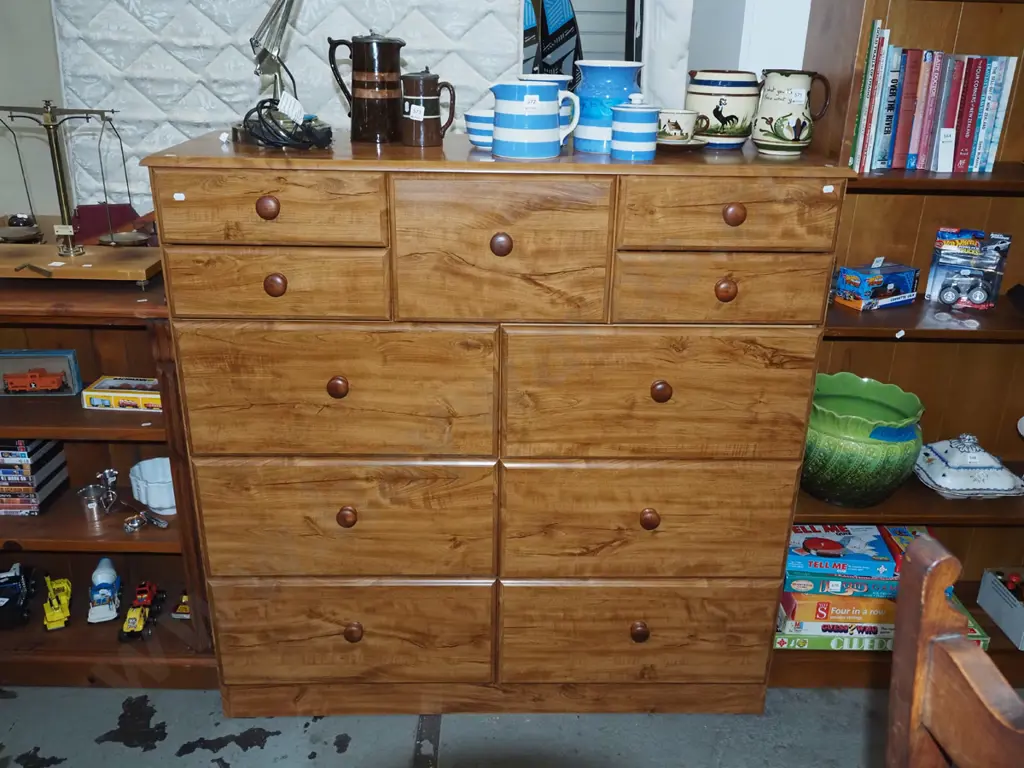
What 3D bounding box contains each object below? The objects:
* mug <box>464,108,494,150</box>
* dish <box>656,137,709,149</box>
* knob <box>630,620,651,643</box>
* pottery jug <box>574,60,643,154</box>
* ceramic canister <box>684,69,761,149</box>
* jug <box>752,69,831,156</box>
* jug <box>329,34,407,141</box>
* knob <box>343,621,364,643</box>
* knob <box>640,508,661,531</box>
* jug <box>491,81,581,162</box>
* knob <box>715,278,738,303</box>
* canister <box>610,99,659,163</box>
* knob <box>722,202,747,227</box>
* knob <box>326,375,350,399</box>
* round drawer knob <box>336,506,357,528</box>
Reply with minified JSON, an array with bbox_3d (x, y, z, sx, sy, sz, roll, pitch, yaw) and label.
[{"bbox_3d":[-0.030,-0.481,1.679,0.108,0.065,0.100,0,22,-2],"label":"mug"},{"bbox_3d":[0.307,-0.447,1.661,0.122,0.020,0.122,1,22,0],"label":"dish"},{"bbox_3d":[0.272,0.526,1.880,0.040,0.040,0.032,0,22,-1],"label":"knob"},{"bbox_3d":[0.180,-0.511,1.638,0.127,0.151,0.127,0,22,-1],"label":"pottery jug"},{"bbox_3d":[0.411,-0.525,1.699,0.160,0.138,0.144,-3,23,-9],"label":"ceramic canister"},{"bbox_3d":[0.522,-0.506,1.657,0.131,0.146,0.110,3,22,5],"label":"jug"},{"bbox_3d":[-0.277,-0.578,1.723,0.146,0.201,0.098,3,22,5],"label":"jug"},{"bbox_3d":[-0.331,0.518,1.854,0.040,0.040,0.030,0,22,-2],"label":"knob"},{"bbox_3d":[0.276,0.270,1.769,0.040,0.040,0.030,0,22,-2],"label":"knob"},{"bbox_3d":[0.040,-0.473,1.586,0.159,0.121,0.123,-2,22,-7],"label":"jug"},{"bbox_3d":[0.384,-0.168,1.596,0.040,0.040,0.032,0,22,-1],"label":"knob"},{"bbox_3d":[0.214,-0.450,1.550,0.085,0.108,0.085,0,22,-1],"label":"canister"},{"bbox_3d":[0.386,-0.294,1.541,0.040,0.040,0.030,0,22,-2],"label":"knob"},{"bbox_3d":[-0.322,0.005,1.644,0.040,0.040,0.030,0,22,-2],"label":"knob"},{"bbox_3d":[-0.326,0.264,1.762,0.040,0.040,0.032,0,22,-1],"label":"round drawer knob"}]

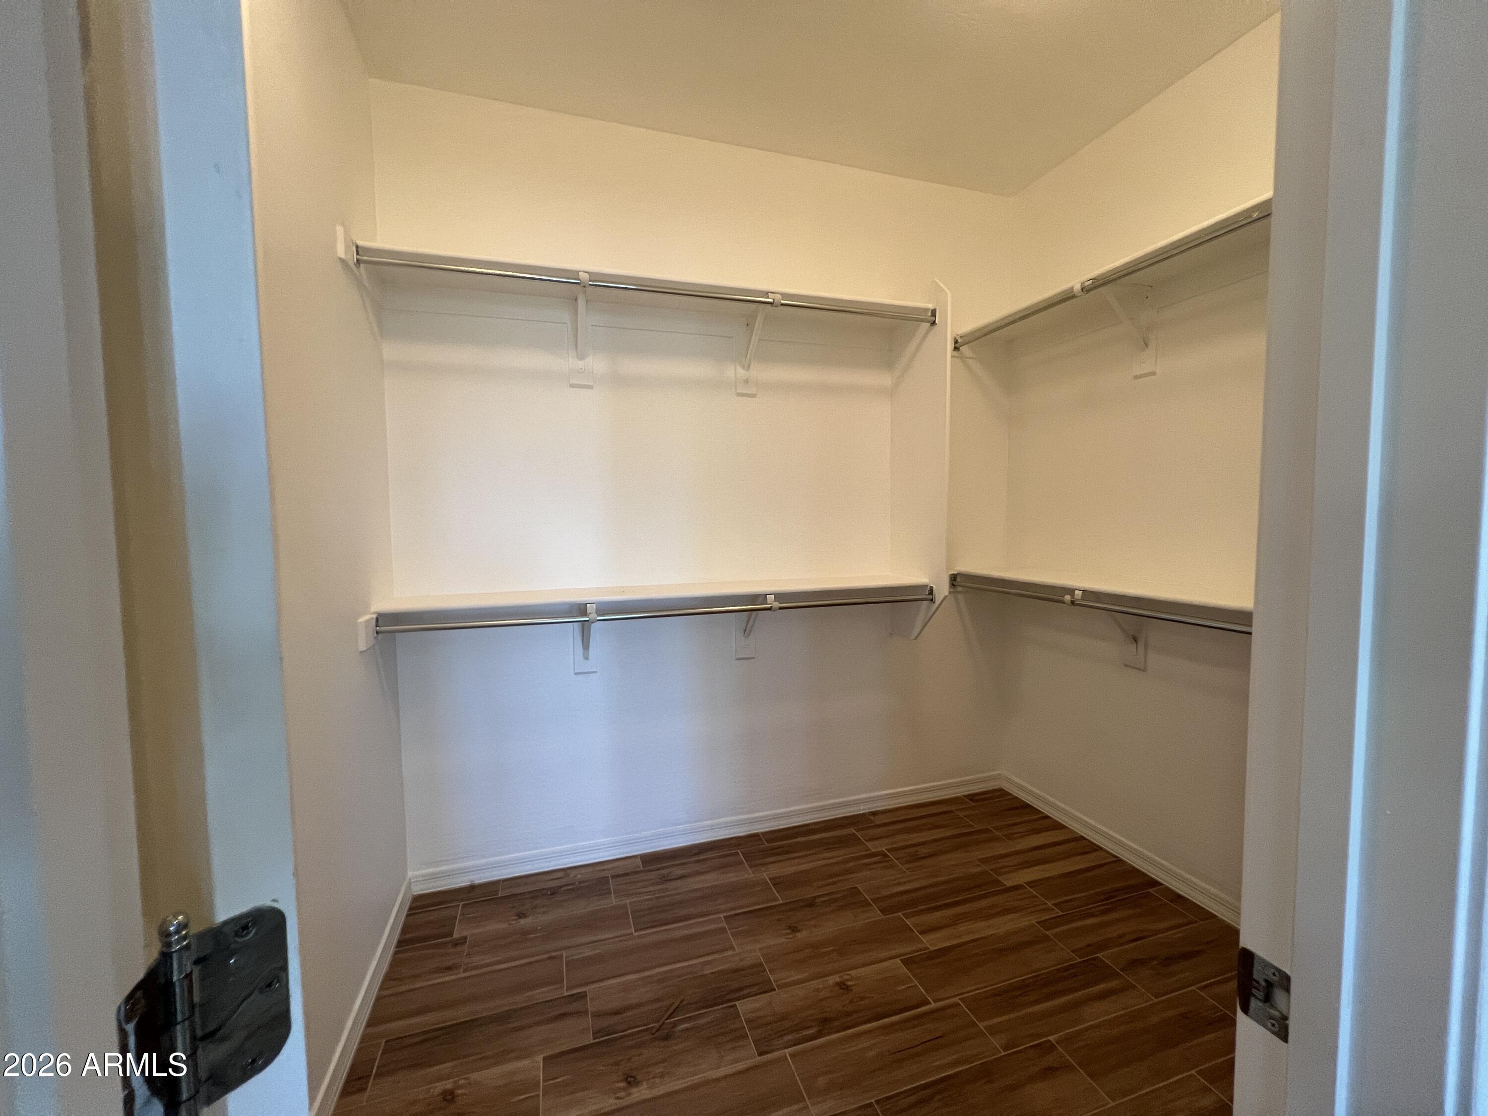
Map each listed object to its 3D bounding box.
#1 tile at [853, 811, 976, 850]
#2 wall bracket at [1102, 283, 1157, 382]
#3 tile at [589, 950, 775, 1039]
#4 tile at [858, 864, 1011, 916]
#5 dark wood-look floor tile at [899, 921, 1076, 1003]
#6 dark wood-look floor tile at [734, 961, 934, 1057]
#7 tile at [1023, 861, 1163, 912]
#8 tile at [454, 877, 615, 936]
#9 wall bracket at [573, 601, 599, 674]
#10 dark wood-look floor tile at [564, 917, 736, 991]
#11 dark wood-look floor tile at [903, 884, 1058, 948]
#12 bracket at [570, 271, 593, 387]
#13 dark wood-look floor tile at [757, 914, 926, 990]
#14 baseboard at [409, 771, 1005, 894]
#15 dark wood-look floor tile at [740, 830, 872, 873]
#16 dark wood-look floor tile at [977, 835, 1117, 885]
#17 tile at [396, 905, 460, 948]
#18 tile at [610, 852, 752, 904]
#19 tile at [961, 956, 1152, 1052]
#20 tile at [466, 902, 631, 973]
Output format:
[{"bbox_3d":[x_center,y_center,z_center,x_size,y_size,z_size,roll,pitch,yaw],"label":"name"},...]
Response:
[{"bbox_3d":[0.746,1.187,2.432,0.510,0.010,0.173,-2,3,-17],"label":"tile"},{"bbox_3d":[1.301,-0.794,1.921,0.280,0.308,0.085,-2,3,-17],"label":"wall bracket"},{"bbox_3d":[-0.170,1.208,1.553,0.493,0.010,0.166,-2,4,-17],"label":"tile"},{"bbox_3d":[0.692,1.210,2.050,0.510,0.010,0.173,-2,3,-17],"label":"tile"},{"bbox_3d":[0.724,1.192,1.651,0.498,0.010,0.166,-2,4,-17],"label":"dark wood-look floor tile"},{"bbox_3d":[0.255,1.244,1.552,0.510,0.010,0.173,-2,3,-17],"label":"dark wood-look floor tile"},{"bbox_3d":[1.242,1.165,1.984,0.455,0.010,0.166,-2,3,-17],"label":"tile"},{"bbox_3d":[-0.706,1.194,1.919,0.495,0.010,0.166,-2,3,-17],"label":"tile"},{"bbox_3d":[-0.552,0.292,1.949,0.086,0.294,0.330,-2,4,-17],"label":"wall bracket"},{"bbox_3d":[-0.281,1.201,1.696,0.495,0.010,0.166,-2,3,-17],"label":"dark wood-look floor tile"},{"bbox_3d":[0.809,1.217,1.903,0.510,0.010,0.173,-2,3,-17],"label":"dark wood-look floor tile"},{"bbox_3d":[-0.559,-0.770,1.916,0.085,0.308,0.300,-2,3,-17],"label":"bracket"},{"bbox_3d":[0.317,1.231,1.753,0.510,0.010,0.173,-2,3,-17],"label":"dark wood-look floor tile"},{"bbox_3d":[0.038,1.112,2.351,2.550,0.085,0.013,-2,3,-17],"label":"baseboard"},{"bbox_3d":[0.255,1.202,2.282,0.510,0.010,0.173,-2,3,-17],"label":"dark wood-look floor tile"},{"bbox_3d":[1.158,1.159,2.138,0.506,0.010,0.166,-2,4,-17],"label":"dark wood-look floor tile"},{"bbox_3d":[-1.032,1.204,1.820,0.180,0.010,0.166,-2,3,-17],"label":"tile"},{"bbox_3d":[-0.231,1.178,2.064,0.495,0.010,0.166,-2,4,-17],"label":"tile"},{"bbox_3d":[0.845,1.199,1.512,0.494,0.010,0.166,-2,4,-17],"label":"tile"},{"bbox_3d":[-0.629,1.239,1.829,0.510,0.010,0.173,-2,3,-17],"label":"tile"}]

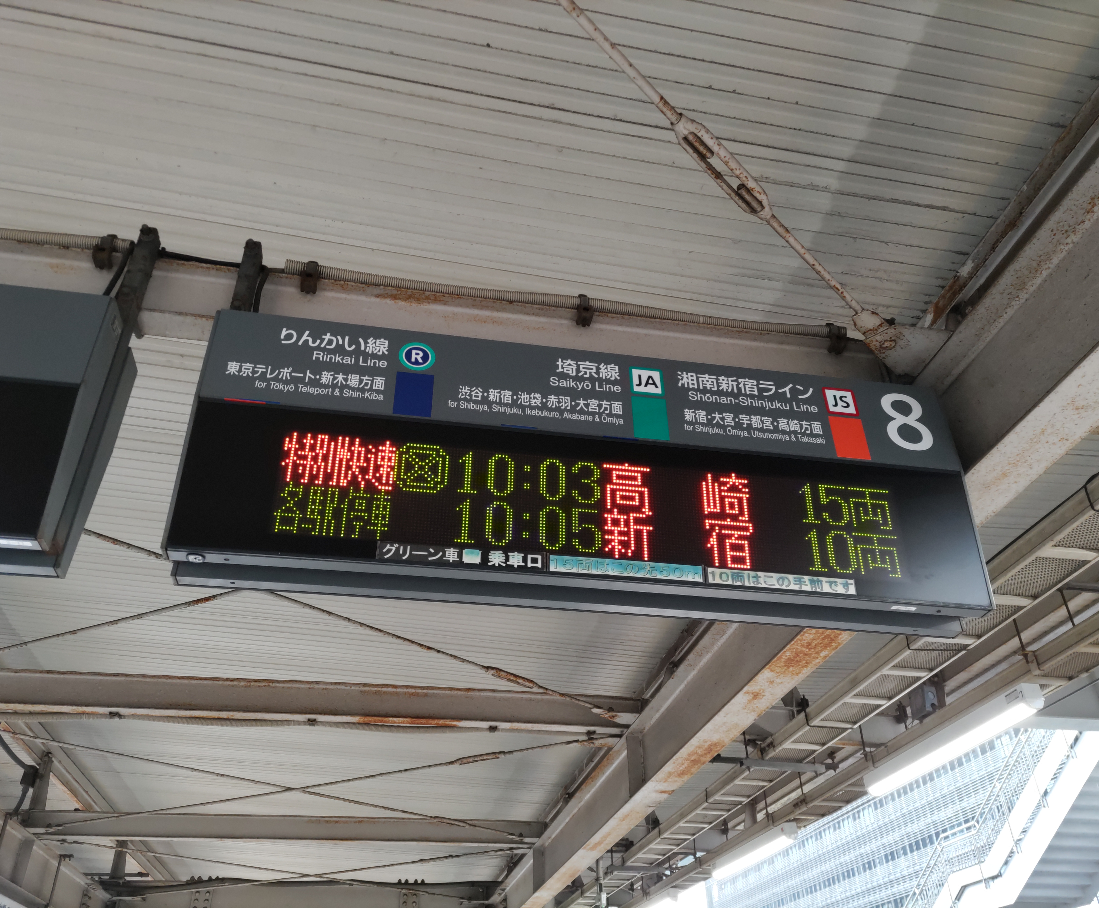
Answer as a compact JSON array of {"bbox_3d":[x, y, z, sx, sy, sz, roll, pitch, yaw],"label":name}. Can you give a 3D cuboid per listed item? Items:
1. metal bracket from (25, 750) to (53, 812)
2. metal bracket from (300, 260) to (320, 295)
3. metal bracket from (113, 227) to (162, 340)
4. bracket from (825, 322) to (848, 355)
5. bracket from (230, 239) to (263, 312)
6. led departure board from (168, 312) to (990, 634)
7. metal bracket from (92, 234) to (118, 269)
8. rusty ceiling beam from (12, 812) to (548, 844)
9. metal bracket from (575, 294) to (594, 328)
[{"bbox_3d":[-4.350,2.818,7.806,0.105,0.500,0.100,5,-35,-9],"label":"metal bracket"},{"bbox_3d":[-0.684,-0.501,2.594,0.046,0.072,0.050,5,-35,-9],"label":"metal bracket"},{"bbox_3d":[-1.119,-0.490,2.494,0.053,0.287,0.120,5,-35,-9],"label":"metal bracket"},{"bbox_3d":[0.903,-0.361,2.859,0.046,0.072,0.050,5,-35,-9],"label":"bracket"},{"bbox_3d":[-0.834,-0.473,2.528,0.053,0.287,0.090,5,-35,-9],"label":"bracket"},{"bbox_3d":[0.116,0.092,2.433,2.006,0.677,0.331,5,-35,-9],"label":"led departure board"},{"bbox_3d":[-1.230,-0.557,2.508,0.046,0.072,0.050,5,-35,-9],"label":"metal bracket"},{"bbox_3d":[-2.210,3.279,7.983,4.330,0.200,0.100,5,-35,-9],"label":"rusty ceiling beam"},{"bbox_3d":[0.106,-0.429,2.724,0.046,0.072,0.050,5,-35,-9],"label":"metal bracket"}]

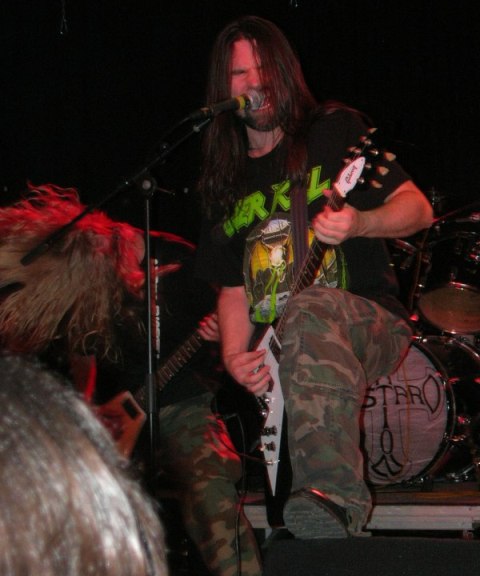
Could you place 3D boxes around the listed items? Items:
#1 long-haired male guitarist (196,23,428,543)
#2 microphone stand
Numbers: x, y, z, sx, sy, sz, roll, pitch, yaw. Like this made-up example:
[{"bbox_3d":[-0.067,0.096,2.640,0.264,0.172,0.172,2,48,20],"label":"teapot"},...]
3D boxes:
[{"bbox_3d":[0.180,0.140,4.100,0.600,1.560,0.740,1,4,19],"label":"long-haired male guitarist"},{"bbox_3d":[-0.255,0.280,3.980,0.600,1.380,0.500,-2,4,-27],"label":"microphone stand"}]

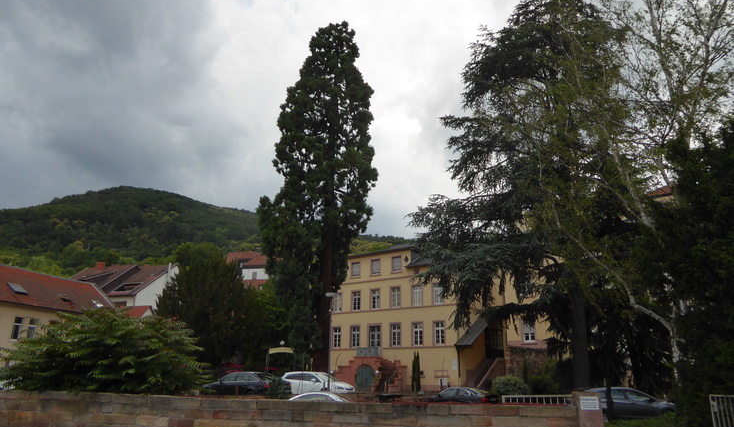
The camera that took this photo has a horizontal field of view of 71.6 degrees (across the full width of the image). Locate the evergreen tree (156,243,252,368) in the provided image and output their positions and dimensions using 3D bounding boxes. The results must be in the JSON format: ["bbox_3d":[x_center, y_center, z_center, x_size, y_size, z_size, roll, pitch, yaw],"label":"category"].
[{"bbox_3d":[-13.357,8.088,42.489,7.900,12.400,7.900,2,-18,0],"label":"evergreen tree"}]

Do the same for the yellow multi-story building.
[{"bbox_3d":[5.729,12.477,58.072,18.500,14.600,16.000,-12,-23,36],"label":"yellow multi-story building"}]

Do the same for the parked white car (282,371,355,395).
[{"bbox_3d":[-2.775,9.522,28.003,4.420,1.520,1.820,-10,-22,32],"label":"parked white car"}]

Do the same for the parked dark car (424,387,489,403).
[{"bbox_3d":[5.242,10.778,29.349,4.500,1.420,1.760,-13,-23,38],"label":"parked dark car"}]

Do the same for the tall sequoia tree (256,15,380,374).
[{"bbox_3d":[-3.698,-2.520,43.982,9.600,34.000,9.200,2,-18,0],"label":"tall sequoia tree"}]

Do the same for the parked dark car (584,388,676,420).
[{"bbox_3d":[11.167,8.258,21.918,4.400,1.470,1.820,2,-18,-2],"label":"parked dark car"}]

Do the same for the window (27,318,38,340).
[{"bbox_3d":[-29.395,10.326,44.757,0.150,1.600,0.720,-13,-23,37],"label":"window"}]

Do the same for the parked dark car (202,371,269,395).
[{"bbox_3d":[-5.997,8.491,24.942,4.680,1.440,1.830,-10,-22,31],"label":"parked dark car"}]

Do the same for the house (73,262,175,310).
[{"bbox_3d":[-32.656,15.374,71.285,21.000,12.500,11.000,-13,-23,37],"label":"house"}]

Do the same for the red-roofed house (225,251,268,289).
[{"bbox_3d":[-27.917,15.673,123.052,14.000,12.500,11.000,6,-19,-14],"label":"red-roofed house"}]

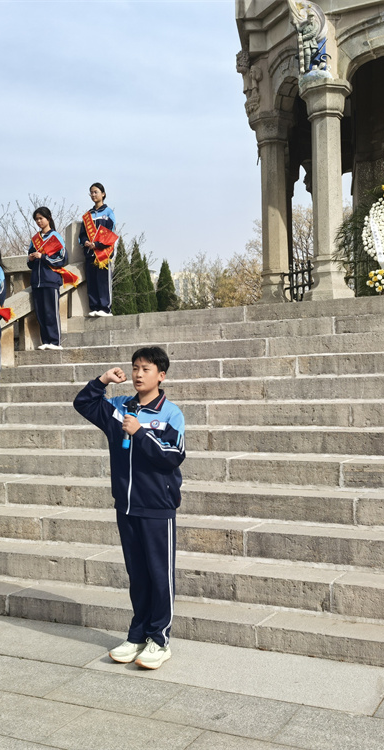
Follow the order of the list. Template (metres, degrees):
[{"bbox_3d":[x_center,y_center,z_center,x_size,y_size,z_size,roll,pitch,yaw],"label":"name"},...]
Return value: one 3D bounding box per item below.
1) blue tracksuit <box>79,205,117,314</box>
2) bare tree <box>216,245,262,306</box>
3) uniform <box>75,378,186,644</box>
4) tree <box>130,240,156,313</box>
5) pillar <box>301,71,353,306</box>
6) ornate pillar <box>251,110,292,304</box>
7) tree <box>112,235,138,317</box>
[{"bbox_3d":[-1.077,-1.317,8.890,0.430,1.240,0.290,-2,-1,31],"label":"blue tracksuit"},{"bbox_3d":[1.936,-1.620,29.942,3.200,6.800,3.200,-2,-1,26],"label":"bare tree"},{"bbox_3d":[-0.322,0.762,4.292,0.620,1.460,0.420,-2,0,38],"label":"uniform"},{"bbox_3d":[-1.885,-2.600,30.000,1.300,5.200,1.300,-2,0,26],"label":"tree"},{"bbox_3d":[1.417,-1.947,8.155,0.520,2.350,0.520,-2,0,26],"label":"pillar"},{"bbox_3d":[1.256,-2.441,11.905,0.600,3.150,0.600,-2,-1,26],"label":"ornate pillar"},{"bbox_3d":[-2.673,-2.650,30.000,1.300,5.400,1.300,-2,0,26],"label":"tree"}]

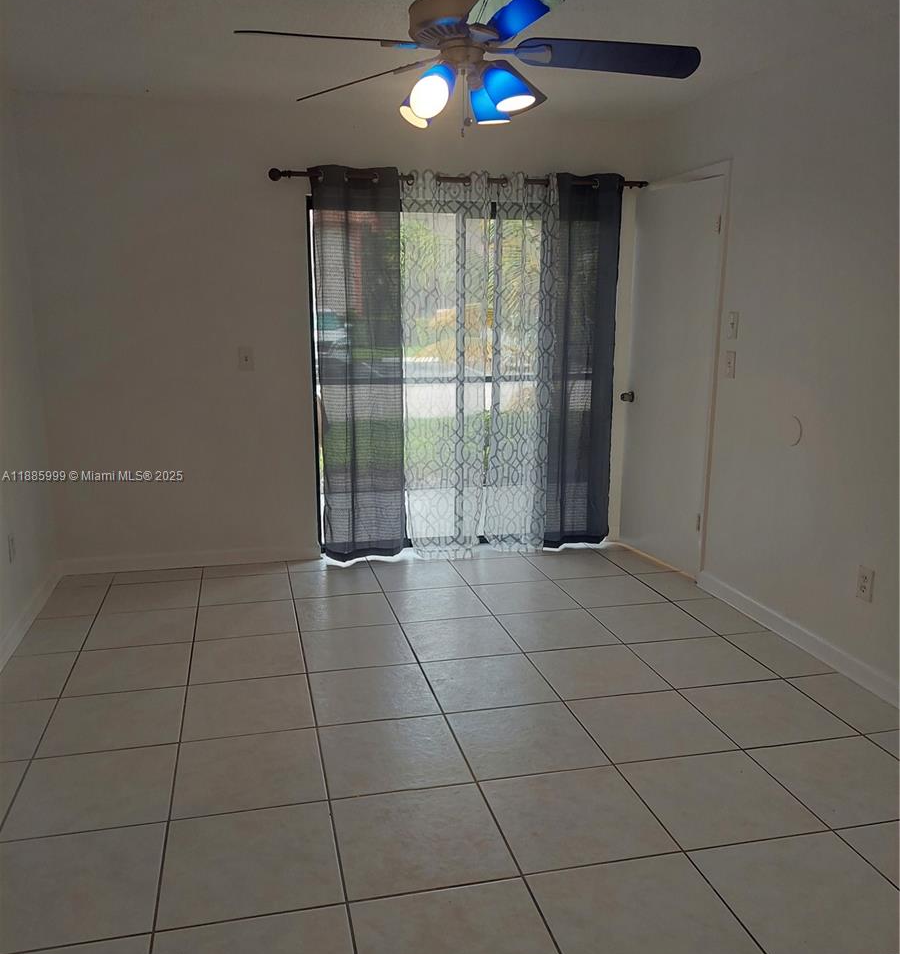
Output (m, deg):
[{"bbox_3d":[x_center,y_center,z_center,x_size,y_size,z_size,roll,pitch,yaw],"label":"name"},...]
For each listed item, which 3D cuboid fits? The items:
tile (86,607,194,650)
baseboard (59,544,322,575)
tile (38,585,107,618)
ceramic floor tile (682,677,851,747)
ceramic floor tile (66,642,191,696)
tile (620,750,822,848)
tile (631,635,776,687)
[{"bbox_3d":[-1.421,0.703,3.855,0.455,0.012,0.455,-2,11,-13],"label":"tile"},{"bbox_3d":[-1.429,0.469,4.681,1.399,0.082,0.014,-2,11,-13],"label":"baseboard"},{"bbox_3d":[-1.893,0.635,4.204,0.272,0.012,0.455,-2,11,-13],"label":"tile"},{"bbox_3d":[1.155,0.866,3.058,0.455,0.012,0.455,-2,11,-13],"label":"ceramic floor tile"},{"bbox_3d":[-1.282,0.776,3.368,0.450,0.010,0.450,-2,11,-13],"label":"ceramic floor tile"},{"bbox_3d":[0.804,0.964,2.512,0.450,0.010,0.443,-2,12,-13],"label":"tile"},{"bbox_3d":[1.041,0.771,3.466,0.450,0.010,0.443,-2,12,-13],"label":"tile"}]

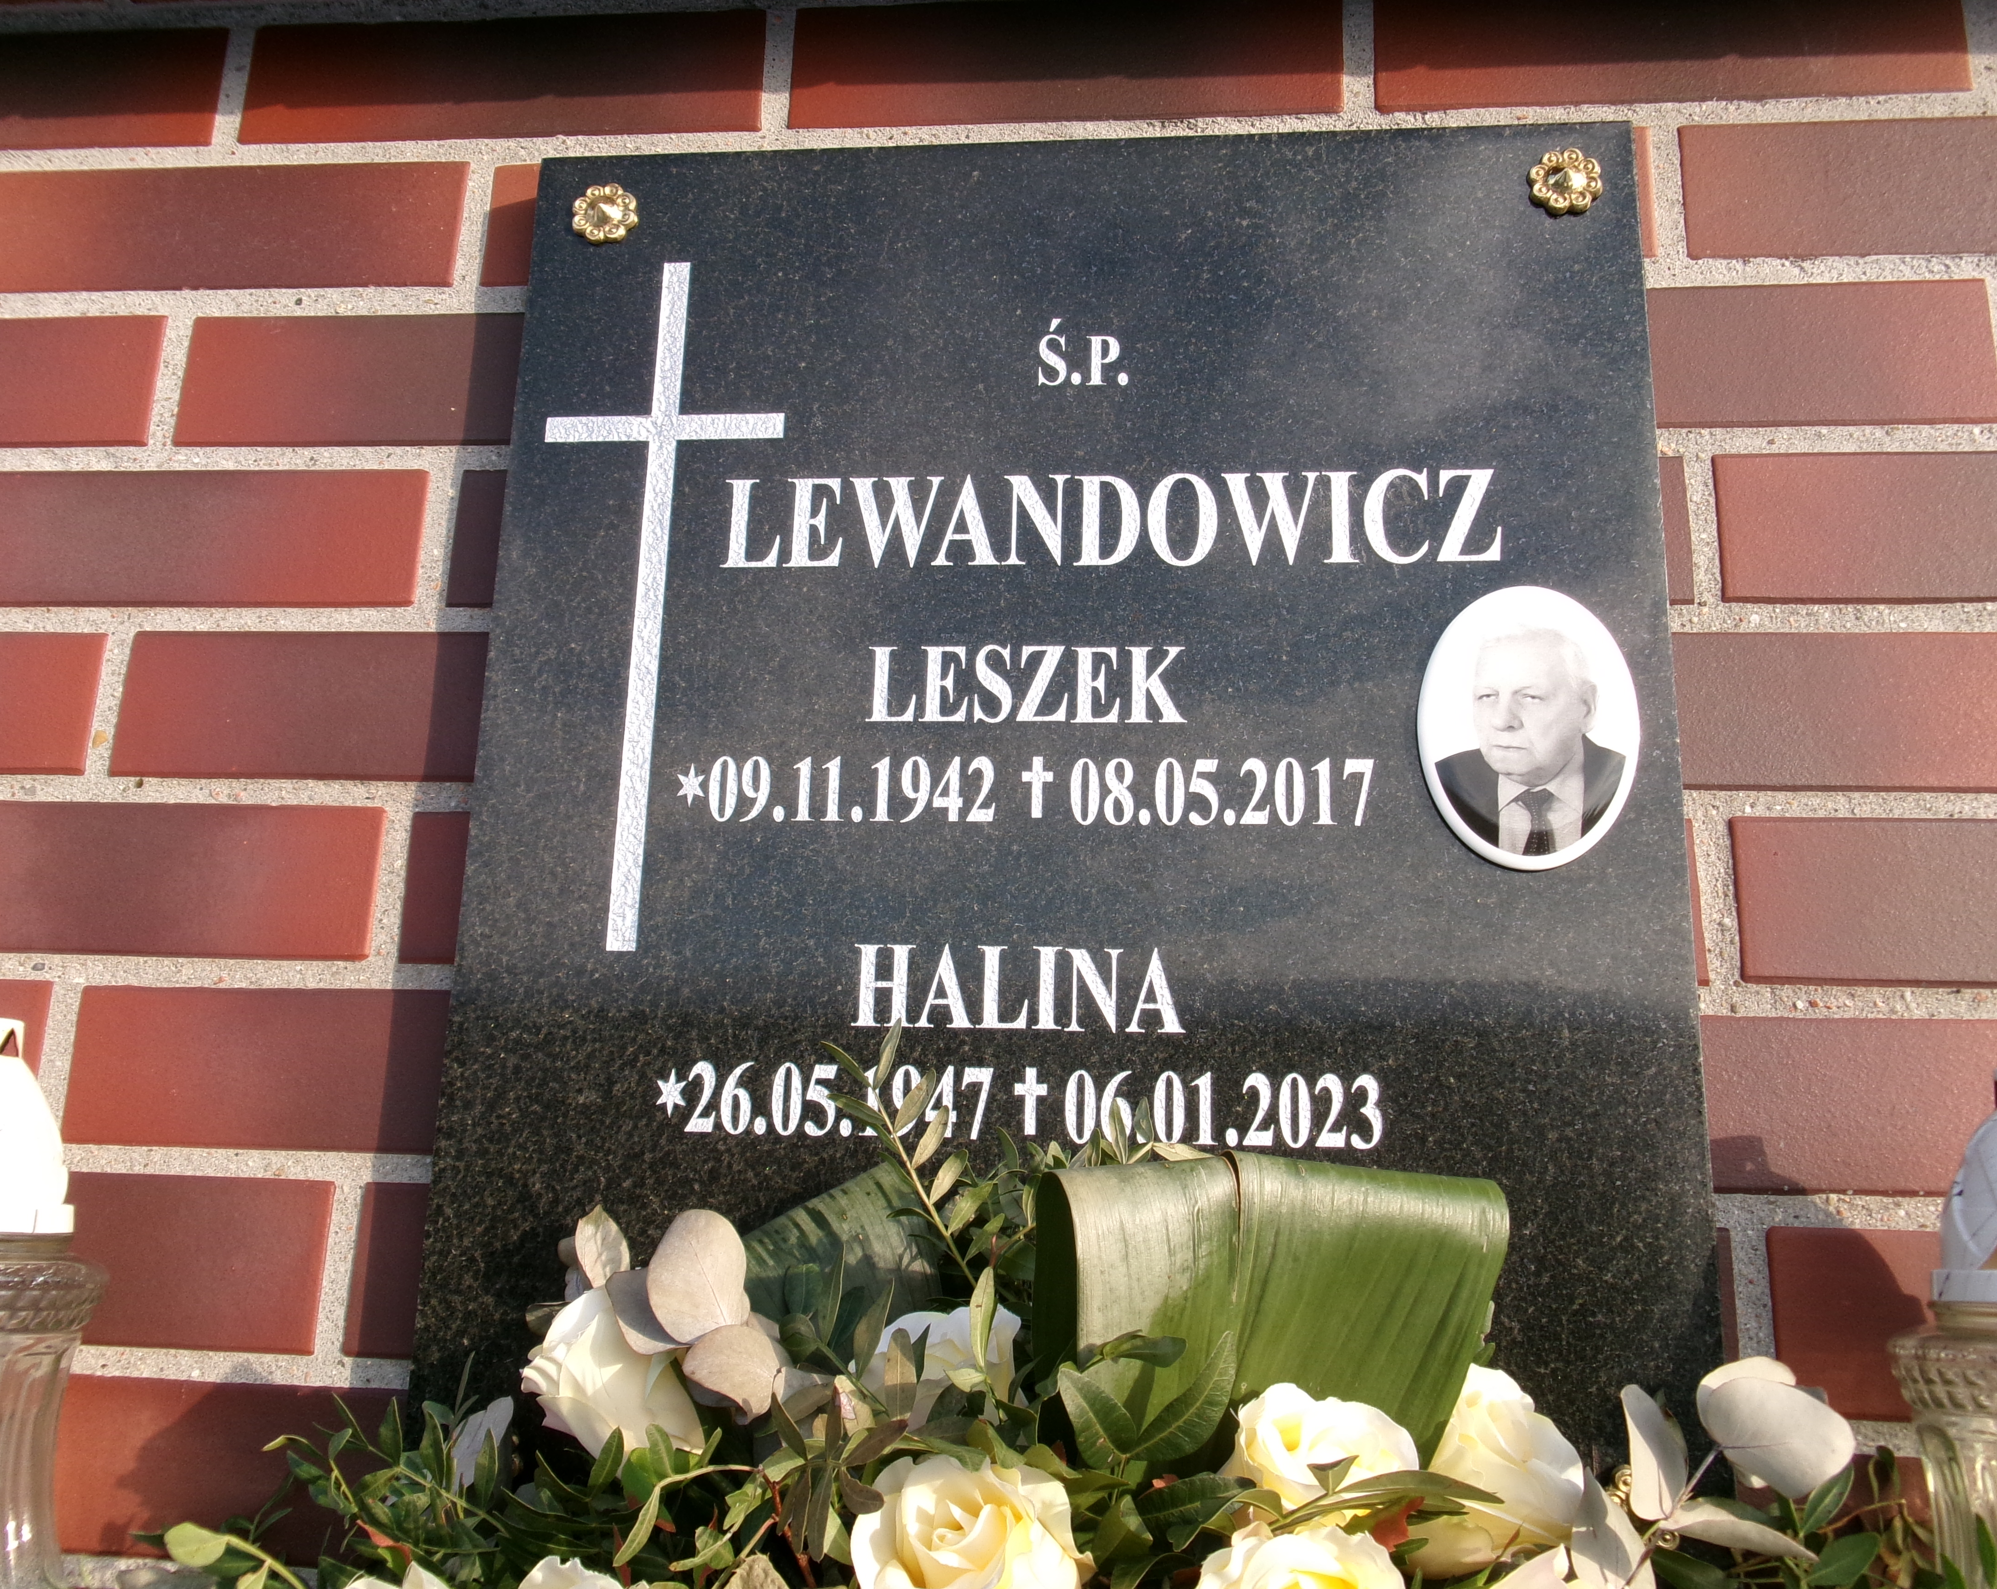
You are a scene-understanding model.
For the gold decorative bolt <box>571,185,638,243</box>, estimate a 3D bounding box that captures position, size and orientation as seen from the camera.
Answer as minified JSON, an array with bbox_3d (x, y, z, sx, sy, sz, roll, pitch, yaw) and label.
[{"bbox_3d":[-0.172,-0.254,0.746,0.028,0.028,0.011,1,-15,6],"label":"gold decorative bolt"}]

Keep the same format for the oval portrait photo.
[{"bbox_3d":[0.202,-0.026,0.651,0.082,0.113,0.008,1,-15,6],"label":"oval portrait photo"}]

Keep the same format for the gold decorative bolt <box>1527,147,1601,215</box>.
[{"bbox_3d":[0.234,-0.254,0.707,0.028,0.028,0.011,1,-15,6],"label":"gold decorative bolt"}]

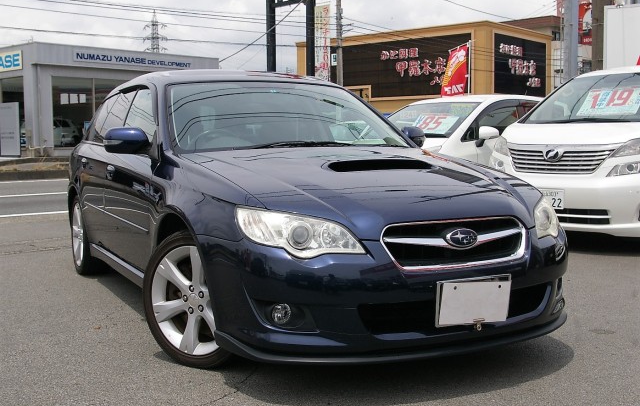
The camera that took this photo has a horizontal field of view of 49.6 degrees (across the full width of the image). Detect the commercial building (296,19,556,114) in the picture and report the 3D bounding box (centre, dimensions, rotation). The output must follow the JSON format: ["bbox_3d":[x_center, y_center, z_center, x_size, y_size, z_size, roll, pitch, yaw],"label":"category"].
[{"bbox_3d":[8.119,-8.144,55.240,16.967,9.239,10.250,3,6,39],"label":"commercial building"}]

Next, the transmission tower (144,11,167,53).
[{"bbox_3d":[-44.094,-32.676,186.510,6.000,37.562,6.000,-2,5,-17],"label":"transmission tower"}]

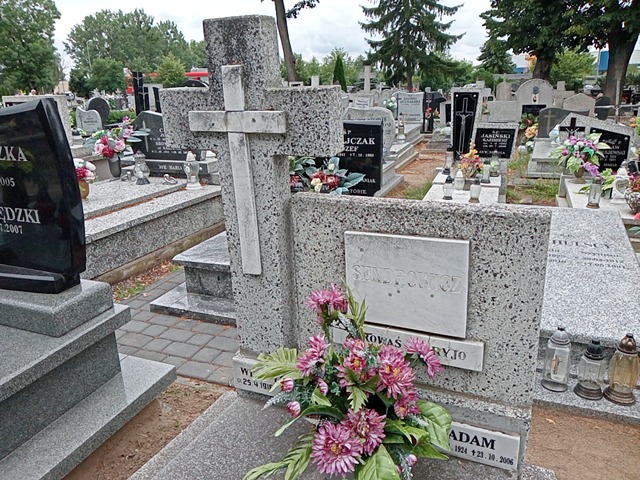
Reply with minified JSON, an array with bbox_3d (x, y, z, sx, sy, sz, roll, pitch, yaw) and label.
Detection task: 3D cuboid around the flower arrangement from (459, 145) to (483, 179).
[{"bbox_3d":[1.706,-0.907,5.850,0.270,0.380,0.240,5,19,21],"label":"flower arrangement"}]

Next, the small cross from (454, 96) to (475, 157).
[{"bbox_3d":[1.811,-1.428,6.450,0.192,0.688,0.050,5,19,21],"label":"small cross"}]

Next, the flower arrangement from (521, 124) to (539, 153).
[{"bbox_3d":[3.602,-1.745,8.900,0.330,0.470,0.300,6,18,22],"label":"flower arrangement"}]

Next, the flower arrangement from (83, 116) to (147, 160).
[{"bbox_3d":[-2.037,-1.016,5.150,0.570,0.420,0.420,6,19,24],"label":"flower arrangement"}]

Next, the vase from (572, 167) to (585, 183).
[{"bbox_3d":[2.553,-0.641,5.100,0.110,0.160,0.110,5,19,21],"label":"vase"}]

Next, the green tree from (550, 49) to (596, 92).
[{"bbox_3d":[22.964,-15.523,47.590,4.200,4.080,4.200,6,18,22],"label":"green tree"}]

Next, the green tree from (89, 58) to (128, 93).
[{"bbox_3d":[-20.482,-15.549,50.598,3.700,4.140,3.700,6,18,22],"label":"green tree"}]

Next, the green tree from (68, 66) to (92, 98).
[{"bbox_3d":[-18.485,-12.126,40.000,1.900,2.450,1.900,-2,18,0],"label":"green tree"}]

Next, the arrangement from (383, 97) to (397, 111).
[{"bbox_3d":[1.450,-2.848,10.800,0.280,0.280,0.250,5,19,21],"label":"arrangement"}]

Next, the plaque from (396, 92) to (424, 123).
[{"bbox_3d":[1.954,-2.873,11.200,0.578,0.636,0.100,5,19,21],"label":"plaque"}]

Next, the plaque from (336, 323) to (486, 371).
[{"bbox_3d":[0.310,0.389,1.895,0.557,0.107,0.025,6,20,24],"label":"plaque"}]

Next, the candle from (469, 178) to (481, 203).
[{"bbox_3d":[1.433,-0.456,4.800,0.098,0.225,0.098,6,18,22],"label":"candle"}]

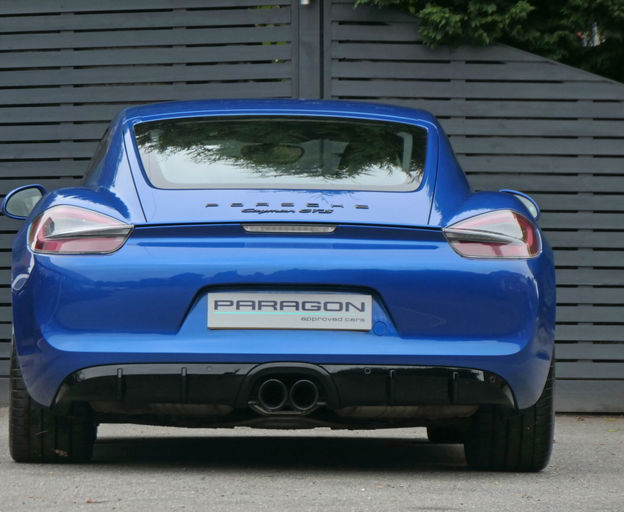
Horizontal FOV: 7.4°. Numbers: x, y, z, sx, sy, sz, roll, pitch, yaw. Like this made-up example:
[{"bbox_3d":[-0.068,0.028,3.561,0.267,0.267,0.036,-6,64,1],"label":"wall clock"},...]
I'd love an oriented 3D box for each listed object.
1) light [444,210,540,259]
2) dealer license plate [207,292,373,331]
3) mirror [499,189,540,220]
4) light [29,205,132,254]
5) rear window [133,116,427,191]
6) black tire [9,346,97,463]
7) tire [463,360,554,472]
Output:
[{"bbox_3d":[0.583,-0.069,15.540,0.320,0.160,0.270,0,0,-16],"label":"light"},{"bbox_3d":[-0.068,0.175,15.270,0.520,0.117,0.020,0,0,-2],"label":"dealer license plate"},{"bbox_3d":[0.729,-0.188,17.807,0.220,0.145,0.140,0,0,-2],"label":"mirror"},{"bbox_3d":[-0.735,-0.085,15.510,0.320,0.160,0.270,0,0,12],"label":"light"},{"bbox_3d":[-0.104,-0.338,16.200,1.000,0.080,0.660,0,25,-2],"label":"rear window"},{"bbox_3d":[-0.869,0.340,16.096,0.275,0.690,0.690,0,0,-2],"label":"black tire"},{"bbox_3d":[0.666,0.373,16.143,0.275,0.690,0.690,0,0,-2],"label":"tire"}]

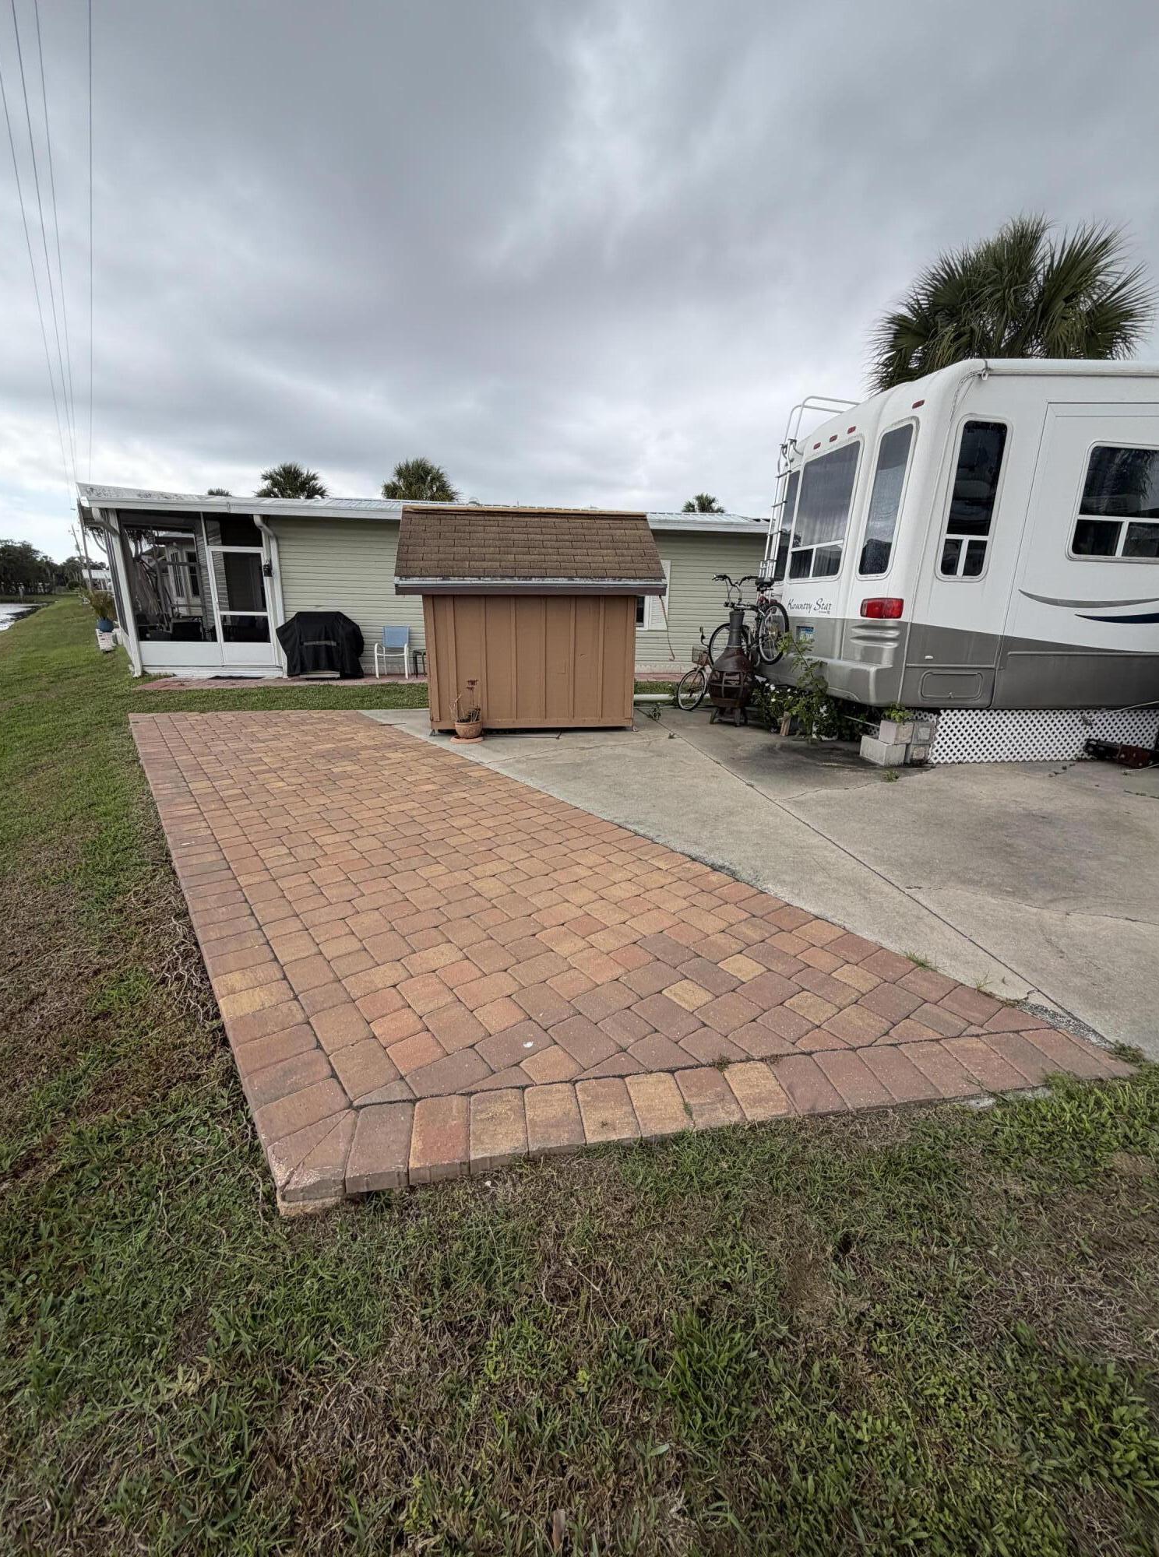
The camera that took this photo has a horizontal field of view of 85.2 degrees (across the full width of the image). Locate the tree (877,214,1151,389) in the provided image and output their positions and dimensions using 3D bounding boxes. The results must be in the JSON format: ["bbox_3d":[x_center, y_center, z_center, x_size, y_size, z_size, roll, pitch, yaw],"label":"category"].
[{"bbox_3d":[7.522,-5.788,11.515,4.000,7.800,4.000,1,16,0],"label":"tree"}]

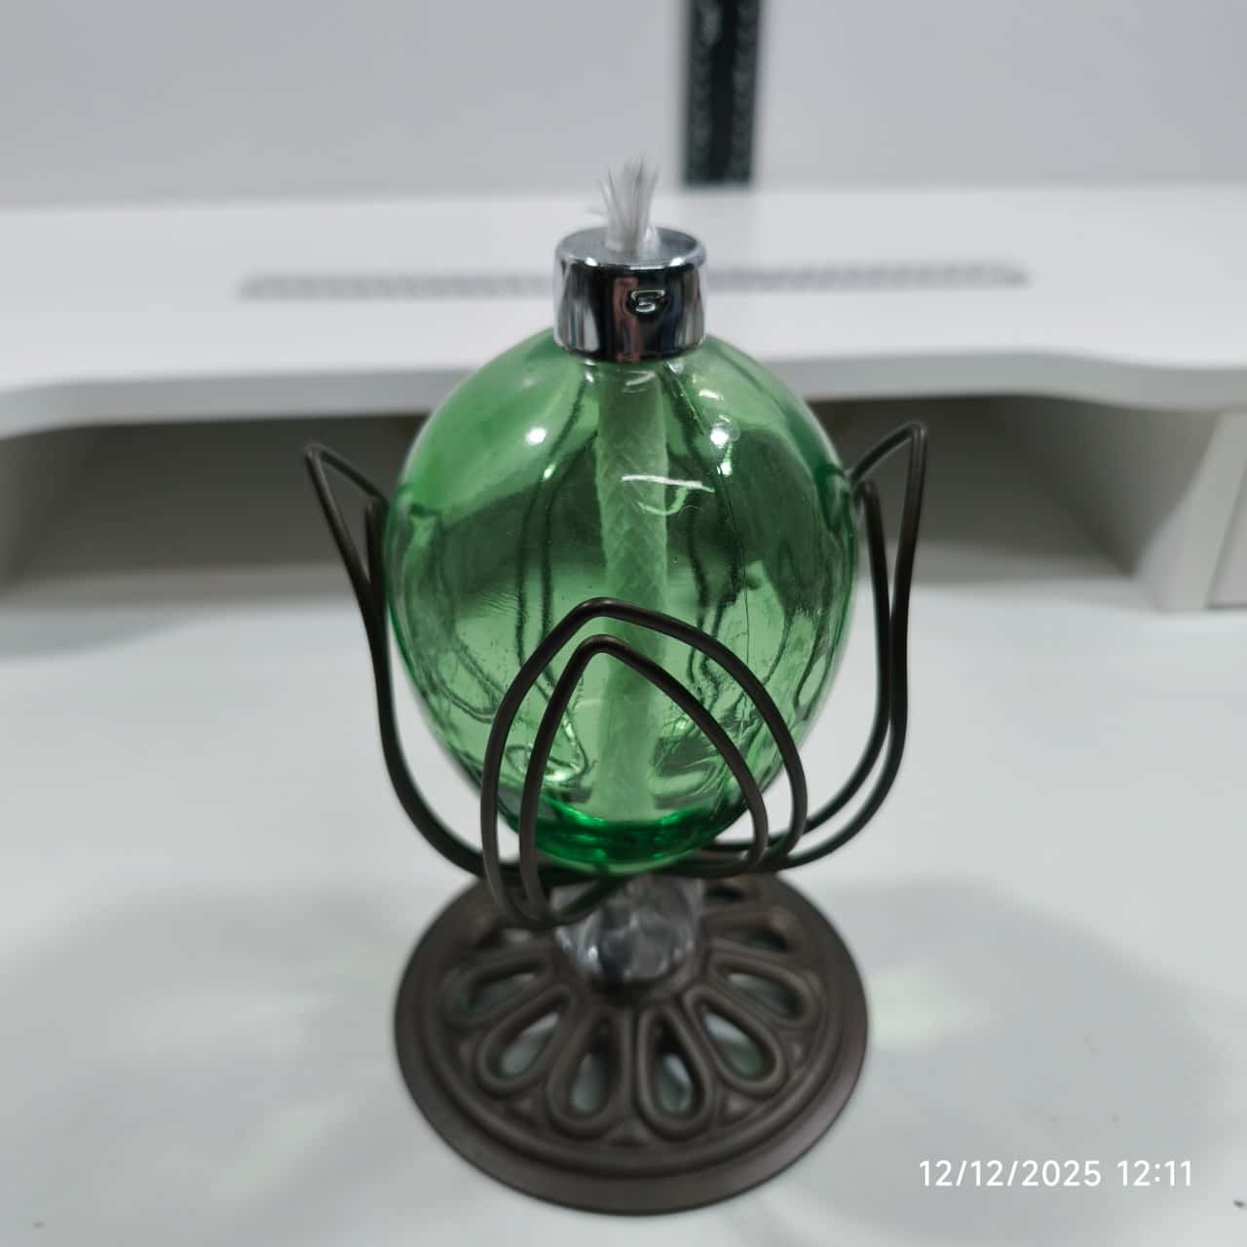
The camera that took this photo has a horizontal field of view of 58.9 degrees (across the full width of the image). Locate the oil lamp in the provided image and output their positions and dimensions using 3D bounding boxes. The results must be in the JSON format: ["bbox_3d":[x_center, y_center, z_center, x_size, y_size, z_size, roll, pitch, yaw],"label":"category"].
[{"bbox_3d":[0.001,0.009,0.214,0.112,0.186,0.112,0,33,0],"label":"oil lamp"}]

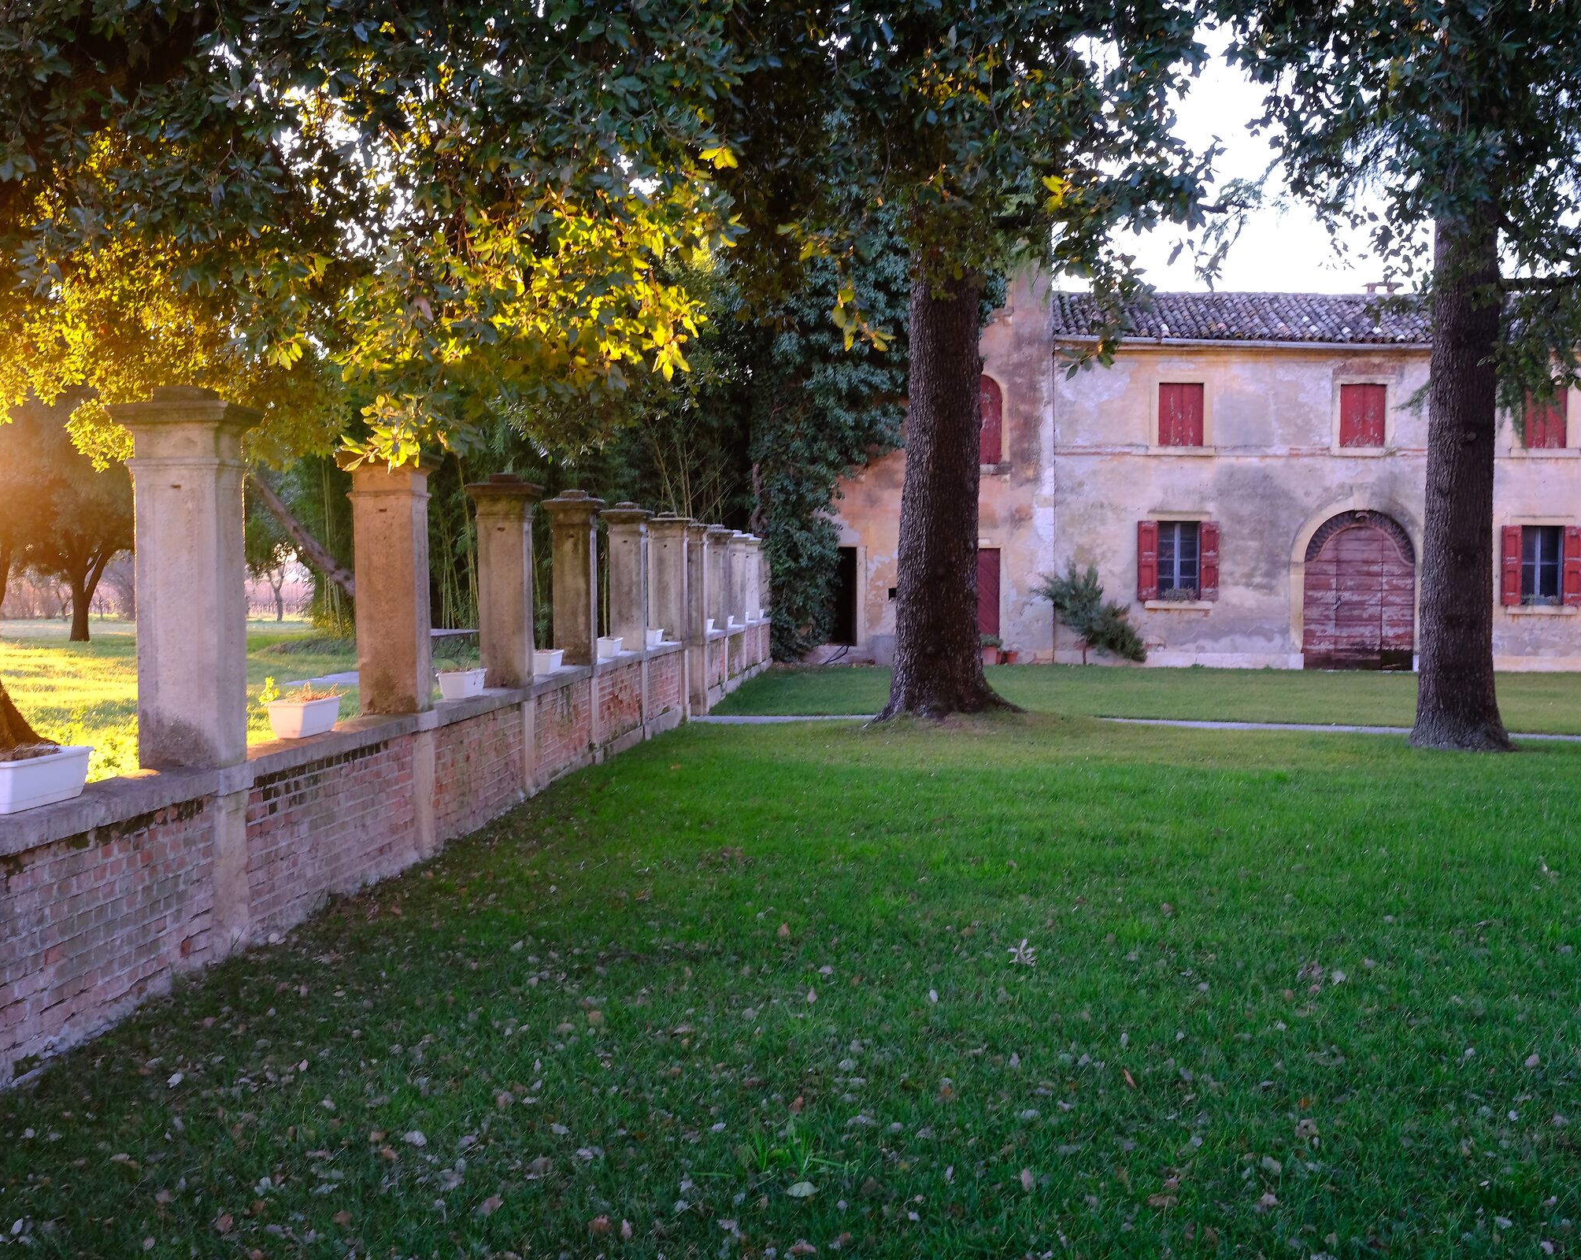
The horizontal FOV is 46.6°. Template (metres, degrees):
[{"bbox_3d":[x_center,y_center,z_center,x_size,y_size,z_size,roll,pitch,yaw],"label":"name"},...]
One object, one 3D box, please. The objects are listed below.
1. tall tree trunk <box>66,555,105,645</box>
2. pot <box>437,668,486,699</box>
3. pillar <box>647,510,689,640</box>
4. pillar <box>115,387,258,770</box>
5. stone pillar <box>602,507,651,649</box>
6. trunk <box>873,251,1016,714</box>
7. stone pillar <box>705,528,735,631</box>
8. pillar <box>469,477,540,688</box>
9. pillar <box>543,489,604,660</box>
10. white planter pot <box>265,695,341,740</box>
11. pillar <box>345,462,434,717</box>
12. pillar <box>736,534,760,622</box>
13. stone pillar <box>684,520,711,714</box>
[{"bbox_3d":[-19.554,-0.861,51.000,1.100,2.500,0.850,-1,2,-21],"label":"tall tree trunk"},{"bbox_3d":[-2.343,0.385,13.084,0.210,0.190,0.600,0,2,4],"label":"pot"},{"bbox_3d":[-1.466,-0.639,22.620,0.490,1.563,0.490,0,2,4],"label":"pillar"},{"bbox_3d":[-2.489,-0.215,7.645,0.460,1.563,0.460,0,2,4],"label":"pillar"},{"bbox_3d":[-1.858,-0.604,21.151,0.520,1.710,0.520,0,2,4],"label":"stone pillar"},{"bbox_3d":[1.815,-1.592,21.300,1.500,5.250,1.400,0,2,4],"label":"trunk"},{"bbox_3d":[-1.229,-0.868,30.450,0.520,1.710,0.520,0,2,4],"label":"stone pillar"},{"bbox_3d":[-2.085,-0.383,13.555,0.460,1.563,0.460,0,2,4],"label":"pillar"},{"bbox_3d":[-2.079,-0.511,17.878,0.520,1.710,0.520,0,2,4],"label":"pillar"},{"bbox_3d":[-2.432,0.440,9.189,0.190,0.165,0.580,0,2,4],"label":"white planter pot"},{"bbox_3d":[-2.501,-0.333,11.632,0.520,1.710,0.520,0,2,4],"label":"pillar"},{"bbox_3d":[-0.799,-1.049,36.809,0.520,1.710,0.520,0,2,4],"label":"pillar"},{"bbox_3d":[-1.308,-0.200,24.949,0.470,2.573,0.470,0,2,4],"label":"stone pillar"}]

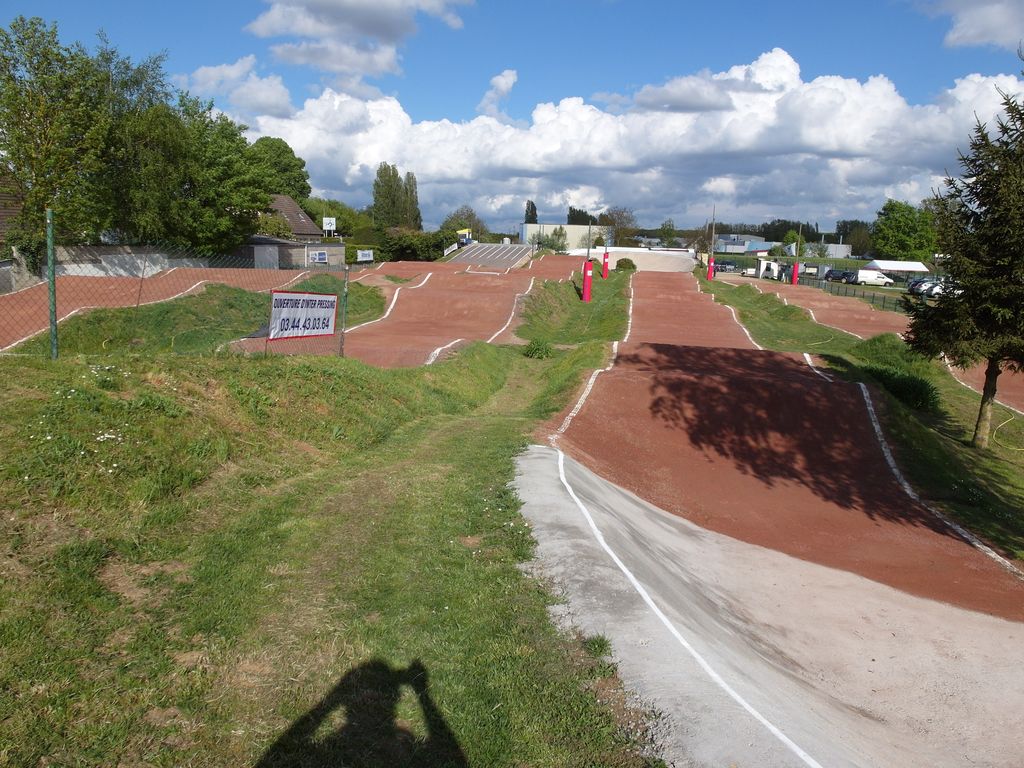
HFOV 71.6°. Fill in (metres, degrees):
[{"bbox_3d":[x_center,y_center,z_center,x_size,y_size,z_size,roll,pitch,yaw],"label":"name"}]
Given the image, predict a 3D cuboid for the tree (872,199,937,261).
[{"bbox_3d":[88.901,-34.817,160.000,14.000,14.200,13.000,8,13,29],"label":"tree"}]

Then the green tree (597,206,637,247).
[{"bbox_3d":[20.419,-29.879,141.044,8.000,10.073,8.000,4,12,8],"label":"green tree"}]

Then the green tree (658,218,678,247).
[{"bbox_3d":[33.063,-30.845,150.000,4.300,8.500,4.300,4,12,12],"label":"green tree"}]

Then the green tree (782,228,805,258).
[{"bbox_3d":[81.549,-40.328,205.908,6.300,8.759,6.300,7,13,21],"label":"green tree"}]

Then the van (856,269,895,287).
[{"bbox_3d":[44.151,-12.803,86.000,4.300,1.920,1.800,6,13,23],"label":"van"}]

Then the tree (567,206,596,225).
[{"bbox_3d":[20.067,-45.187,205.000,8.800,12.800,7.500,3,12,6],"label":"tree"}]

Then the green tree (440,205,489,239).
[{"bbox_3d":[-8.322,-26.470,122.891,8.200,8.597,8.200,1,12,-4],"label":"green tree"}]

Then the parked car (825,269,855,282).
[{"bbox_3d":[38.083,-12.386,81.845,1.720,1.500,4.100,-1,12,-15],"label":"parked car"}]

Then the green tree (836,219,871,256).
[{"bbox_3d":[113.032,-48.324,235.000,12.500,13.000,11.500,7,13,26],"label":"green tree"}]

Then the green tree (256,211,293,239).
[{"bbox_3d":[-23.611,-14.544,70.543,4.000,5.241,4.000,-2,13,-18],"label":"green tree"}]

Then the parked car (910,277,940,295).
[{"bbox_3d":[41.682,-9.730,70.347,4.100,1.480,1.720,3,12,2],"label":"parked car"}]

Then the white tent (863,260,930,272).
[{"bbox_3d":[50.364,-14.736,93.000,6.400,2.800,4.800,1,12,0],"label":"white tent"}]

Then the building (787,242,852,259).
[{"bbox_3d":[104.986,-45.986,245.493,19.000,4.755,14.000,3,12,3],"label":"building"}]

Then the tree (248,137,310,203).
[{"bbox_3d":[-34.318,-26.428,99.640,12.000,15.822,12.000,-2,13,-19],"label":"tree"}]

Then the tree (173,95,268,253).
[{"bbox_3d":[-23.894,-16.624,58.000,8.500,13.800,8.500,-3,13,-22],"label":"tree"}]

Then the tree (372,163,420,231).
[{"bbox_3d":[-27.074,-41.947,165.000,11.300,19.000,8.500,-1,12,-9],"label":"tree"}]

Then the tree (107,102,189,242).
[{"bbox_3d":[-25.645,-13.810,50.191,6.000,11.492,6.000,-4,13,-27],"label":"tree"}]

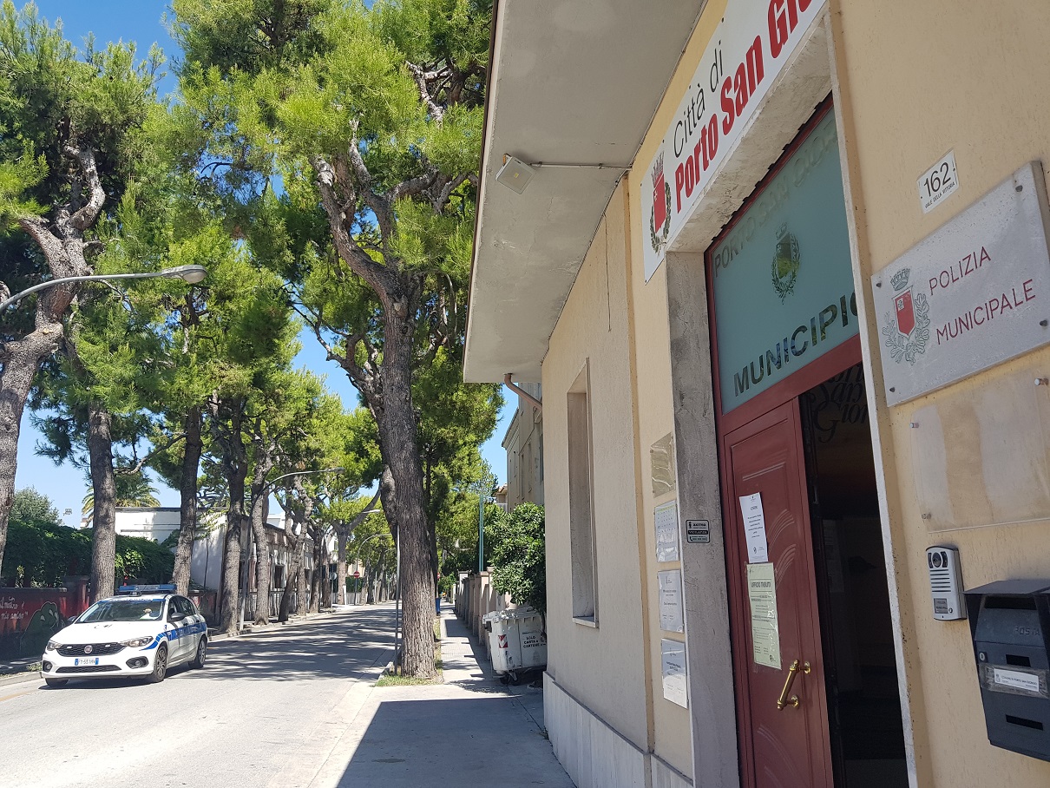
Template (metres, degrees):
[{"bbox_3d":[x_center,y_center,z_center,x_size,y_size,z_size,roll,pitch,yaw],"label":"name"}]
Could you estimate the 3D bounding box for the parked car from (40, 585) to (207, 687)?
[{"bbox_3d":[-7.321,4.484,14.891,1.820,1.600,4.380,1,-14,-7],"label":"parked car"}]

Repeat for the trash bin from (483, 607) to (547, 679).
[{"bbox_3d":[0.000,4.293,13.554,1.220,1.170,0.940,1,-14,-14],"label":"trash bin"}]

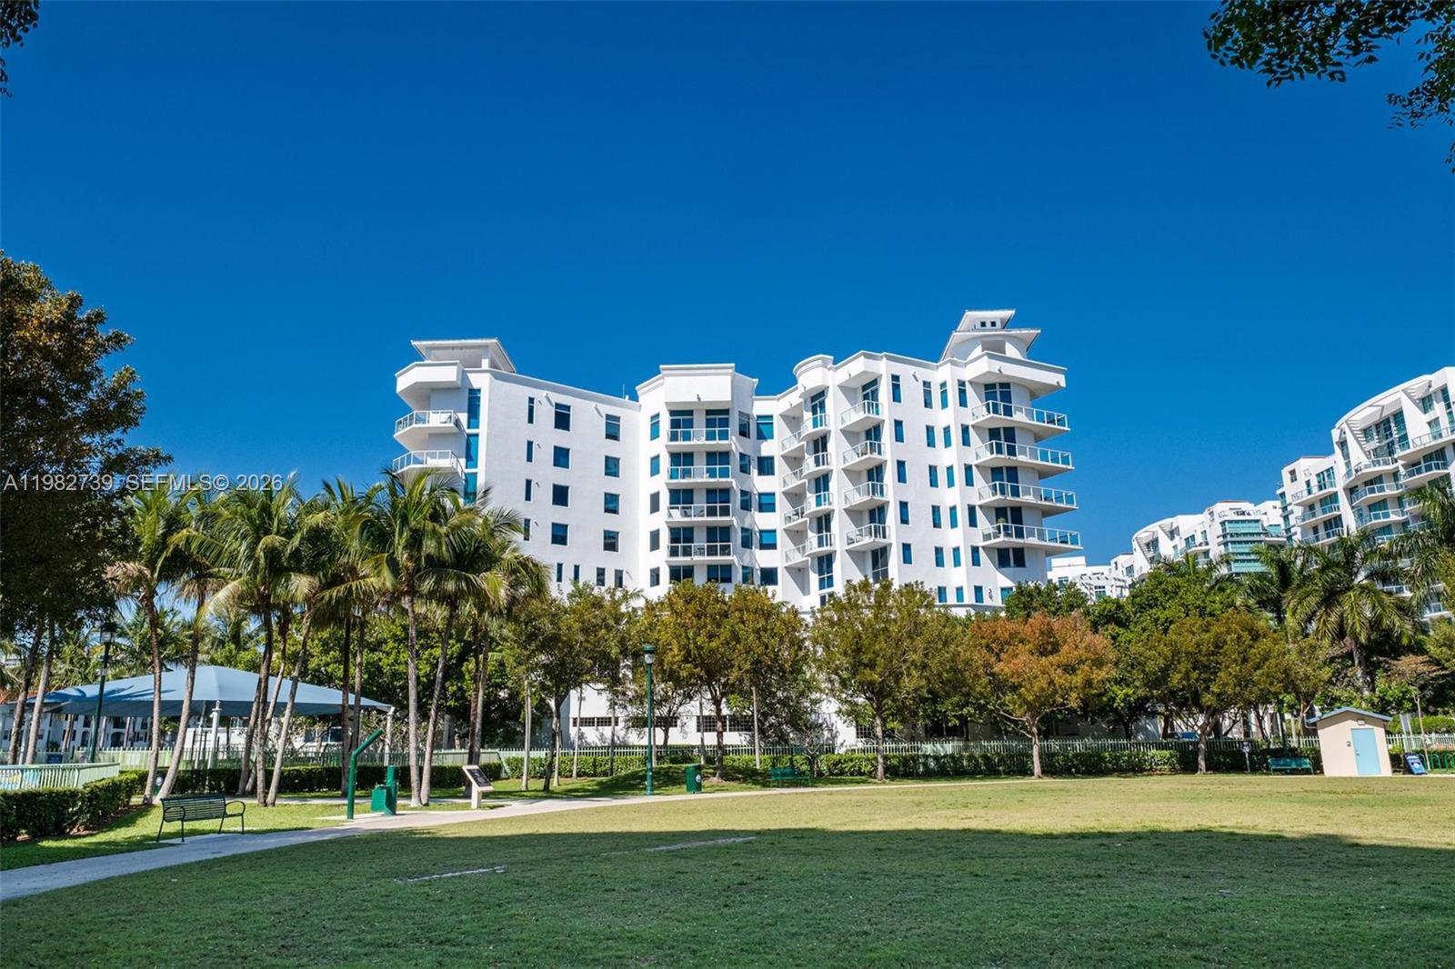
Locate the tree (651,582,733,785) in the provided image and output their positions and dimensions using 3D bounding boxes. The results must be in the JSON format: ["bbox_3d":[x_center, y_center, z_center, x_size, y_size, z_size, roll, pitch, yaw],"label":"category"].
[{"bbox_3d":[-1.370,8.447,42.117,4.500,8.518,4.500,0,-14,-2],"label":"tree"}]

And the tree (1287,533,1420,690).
[{"bbox_3d":[34.823,8.845,53.491,6.000,12.771,6.000,-9,-16,32],"label":"tree"}]

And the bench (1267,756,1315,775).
[{"bbox_3d":[26.729,13.341,46.076,1.850,0.850,0.650,-7,-15,23],"label":"bench"}]

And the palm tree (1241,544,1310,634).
[{"bbox_3d":[34.183,10.322,59.116,4.600,13.636,4.600,-1,-14,0],"label":"palm tree"}]

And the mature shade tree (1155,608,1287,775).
[{"bbox_3d":[24.336,10.187,48.094,6.300,7.883,6.300,-7,-15,25],"label":"mature shade tree"}]

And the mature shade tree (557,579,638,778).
[{"bbox_3d":[-5.519,8.207,40.748,3.600,8.151,3.800,-1,-14,0],"label":"mature shade tree"}]

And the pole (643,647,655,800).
[{"bbox_3d":[-2.950,8.792,36.469,0.460,5.565,0.460,-1,-14,0],"label":"pole"}]

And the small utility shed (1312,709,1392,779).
[{"bbox_3d":[29.038,11.967,45.260,3.100,3.064,2.800,-9,-16,30],"label":"small utility shed"}]

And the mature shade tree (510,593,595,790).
[{"bbox_3d":[-7.359,8.522,40.433,4.100,8.158,4.100,2,-14,-10],"label":"mature shade tree"}]

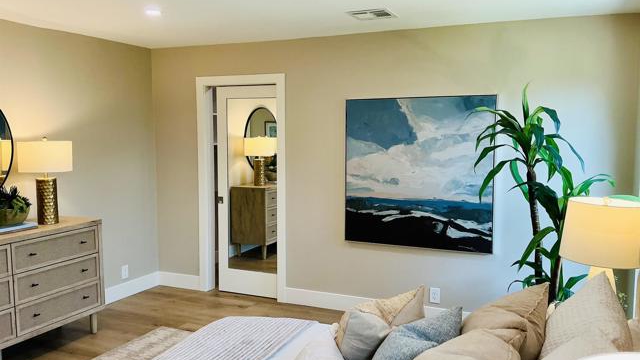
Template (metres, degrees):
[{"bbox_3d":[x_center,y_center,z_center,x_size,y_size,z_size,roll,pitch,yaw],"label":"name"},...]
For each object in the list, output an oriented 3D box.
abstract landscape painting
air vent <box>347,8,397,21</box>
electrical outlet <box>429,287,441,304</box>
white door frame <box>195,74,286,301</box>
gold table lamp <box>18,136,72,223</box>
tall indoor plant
[{"bbox_3d":[0.802,-0.053,4.283,1.235,1.230,0.045,2,6,23],"label":"abstract landscape painting"},{"bbox_3d":[0.369,-1.166,3.694,0.305,0.020,0.285,2,6,23],"label":"air vent"},{"bbox_3d":[0.965,0.970,4.331,0.080,0.124,0.010,2,6,23],"label":"electrical outlet"},{"bbox_3d":[-0.742,0.077,5.033,0.985,2.134,0.140,2,6,23],"label":"white door frame"},{"bbox_3d":[-2.069,0.010,3.930,0.375,0.660,0.375,2,6,23],"label":"gold table lamp"},{"bbox_3d":[1.457,0.342,3.396,0.920,1.910,0.850,2,6,23],"label":"tall indoor plant"}]

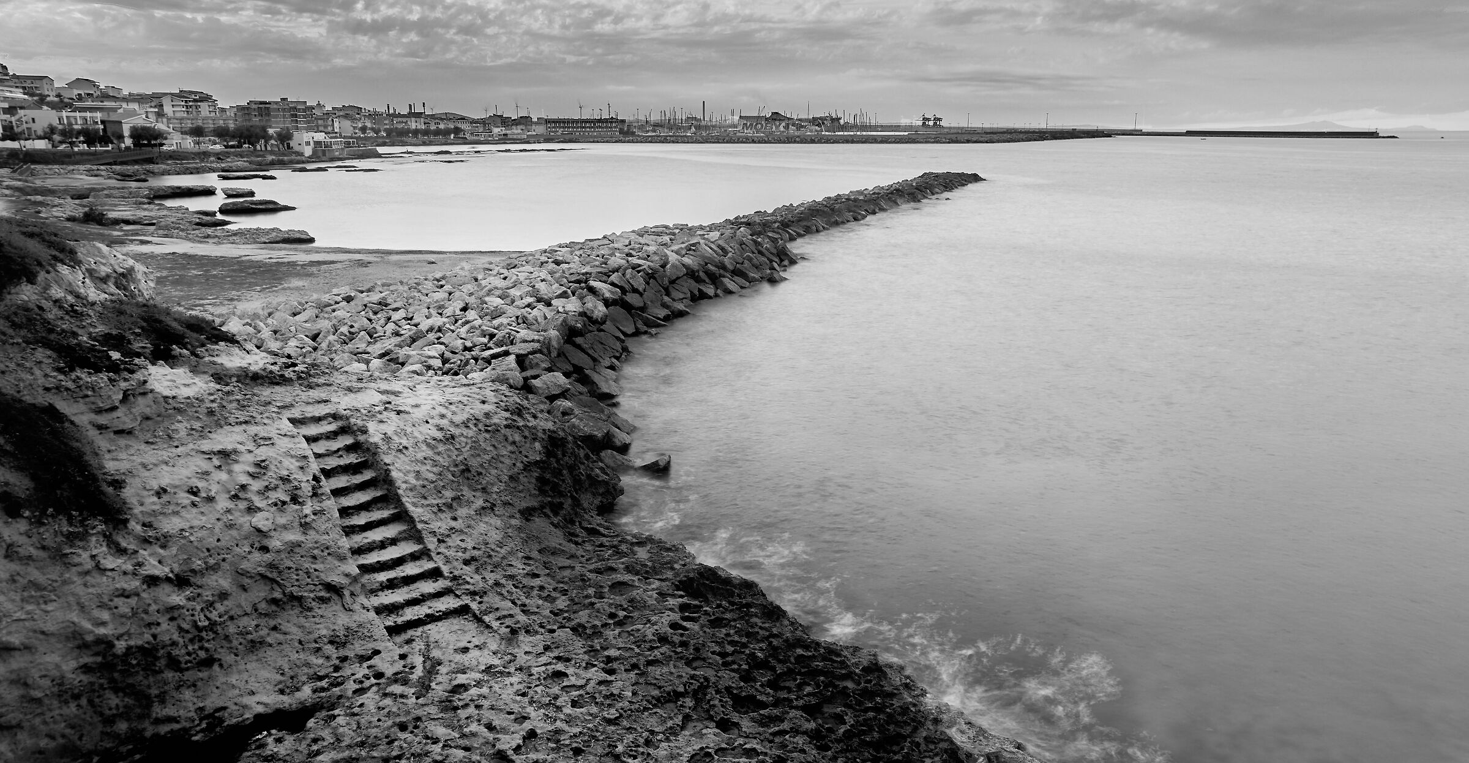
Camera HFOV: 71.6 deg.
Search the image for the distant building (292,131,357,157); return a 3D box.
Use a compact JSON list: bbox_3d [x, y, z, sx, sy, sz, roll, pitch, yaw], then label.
[{"bbox_3d":[-106.867,-61.678,265.167,6.600,5.880,14.800,11,18,38],"label":"distant building"}]

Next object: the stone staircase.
[{"bbox_3d":[-5.599,2.000,15.127,1.150,2.136,4.229,-13,19,-42],"label":"stone staircase"}]

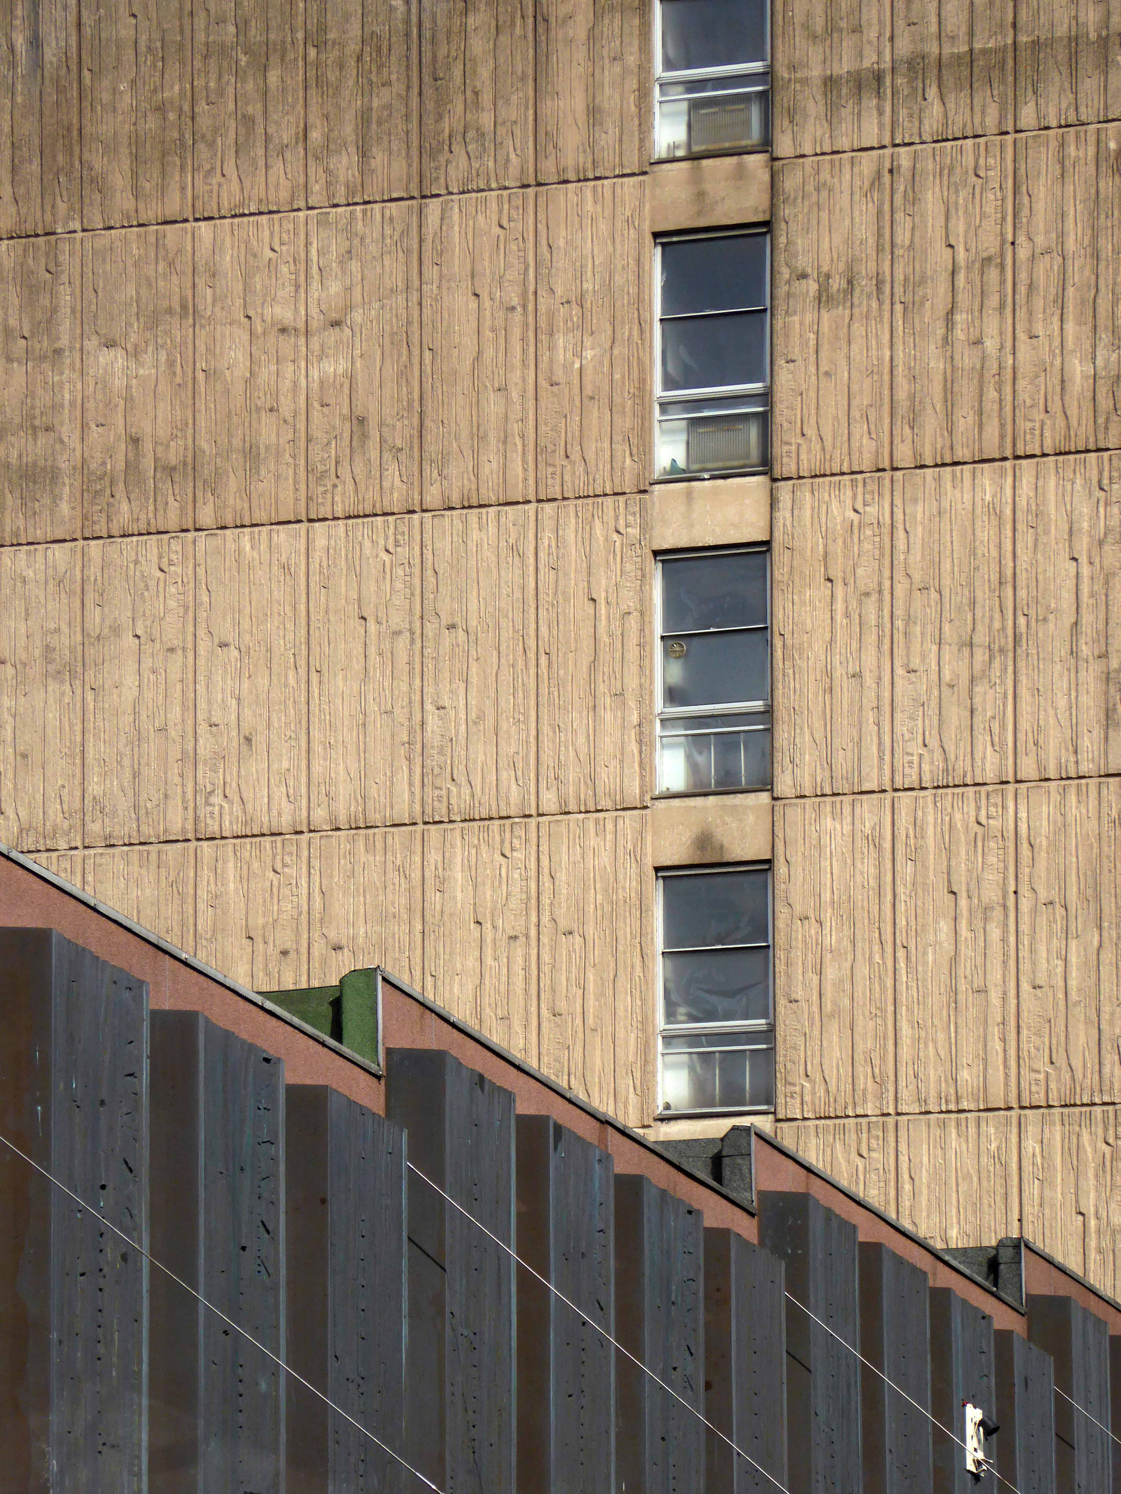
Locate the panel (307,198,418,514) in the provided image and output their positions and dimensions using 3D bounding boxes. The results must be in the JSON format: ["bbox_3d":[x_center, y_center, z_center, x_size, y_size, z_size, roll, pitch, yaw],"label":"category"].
[{"bbox_3d":[-1.784,-3.483,58.543,1.092,2.800,0.120,-4,-10,23],"label":"panel"}]

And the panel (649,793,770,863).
[{"bbox_3d":[1.331,0.724,56.120,1.091,0.603,0.150,-4,-11,21],"label":"panel"}]

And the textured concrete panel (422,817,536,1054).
[{"bbox_3d":[-0.706,2.051,57.156,1.092,2.800,0.120,-4,-10,23],"label":"textured concrete panel"}]

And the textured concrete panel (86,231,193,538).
[{"bbox_3d":[-3.878,-3.359,59.422,1.092,2.800,0.120,-4,-10,23],"label":"textured concrete panel"}]

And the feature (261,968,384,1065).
[{"bbox_3d":[-1.266,1.419,34.000,0.540,0.460,0.360,-5,-13,20],"label":"feature"}]

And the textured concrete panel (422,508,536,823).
[{"bbox_3d":[-0.690,-0.736,57.132,1.093,2.799,0.130,-4,-11,21],"label":"textured concrete panel"}]

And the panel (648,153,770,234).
[{"bbox_3d":[1.344,-4.877,57.147,1.119,0.631,0.150,-4,-11,21],"label":"panel"}]

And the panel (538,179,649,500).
[{"bbox_3d":[0.318,-3.581,56.971,1.040,2.760,0.150,-5,-13,20],"label":"panel"}]

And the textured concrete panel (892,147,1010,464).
[{"bbox_3d":[3.422,-3.847,56.082,1.100,2.833,0.130,-4,-11,21],"label":"textured concrete panel"}]

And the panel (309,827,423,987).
[{"bbox_3d":[-1.693,2.100,57.006,1.091,2.780,0.130,-4,-11,21],"label":"panel"}]

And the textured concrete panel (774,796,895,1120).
[{"bbox_3d":[2.363,1.795,55.461,1.092,2.786,0.130,-4,-11,21],"label":"textured concrete panel"}]

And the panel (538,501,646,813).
[{"bbox_3d":[0.315,-0.792,56.363,1.040,2.760,0.150,-5,-13,20],"label":"panel"}]

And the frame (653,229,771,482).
[{"bbox_3d":[1.342,-3.464,57.263,1.080,2.130,0.120,-4,-10,23],"label":"frame"}]

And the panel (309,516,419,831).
[{"bbox_3d":[-1.764,-0.665,58.064,1.092,2.800,0.120,-4,-10,23],"label":"panel"}]

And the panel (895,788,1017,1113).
[{"bbox_3d":[3.384,1.744,55.449,1.092,2.800,0.120,-4,-10,23],"label":"panel"}]

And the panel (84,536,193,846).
[{"bbox_3d":[-3.765,-0.510,58.304,1.095,2.811,0.130,-4,-11,21],"label":"panel"}]

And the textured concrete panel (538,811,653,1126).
[{"bbox_3d":[0.312,1.918,55.772,1.040,2.760,0.150,-5,-13,20],"label":"textured concrete panel"}]

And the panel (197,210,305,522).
[{"bbox_3d":[-2.751,-3.363,58.070,1.040,2.760,0.150,-5,-13,20],"label":"panel"}]

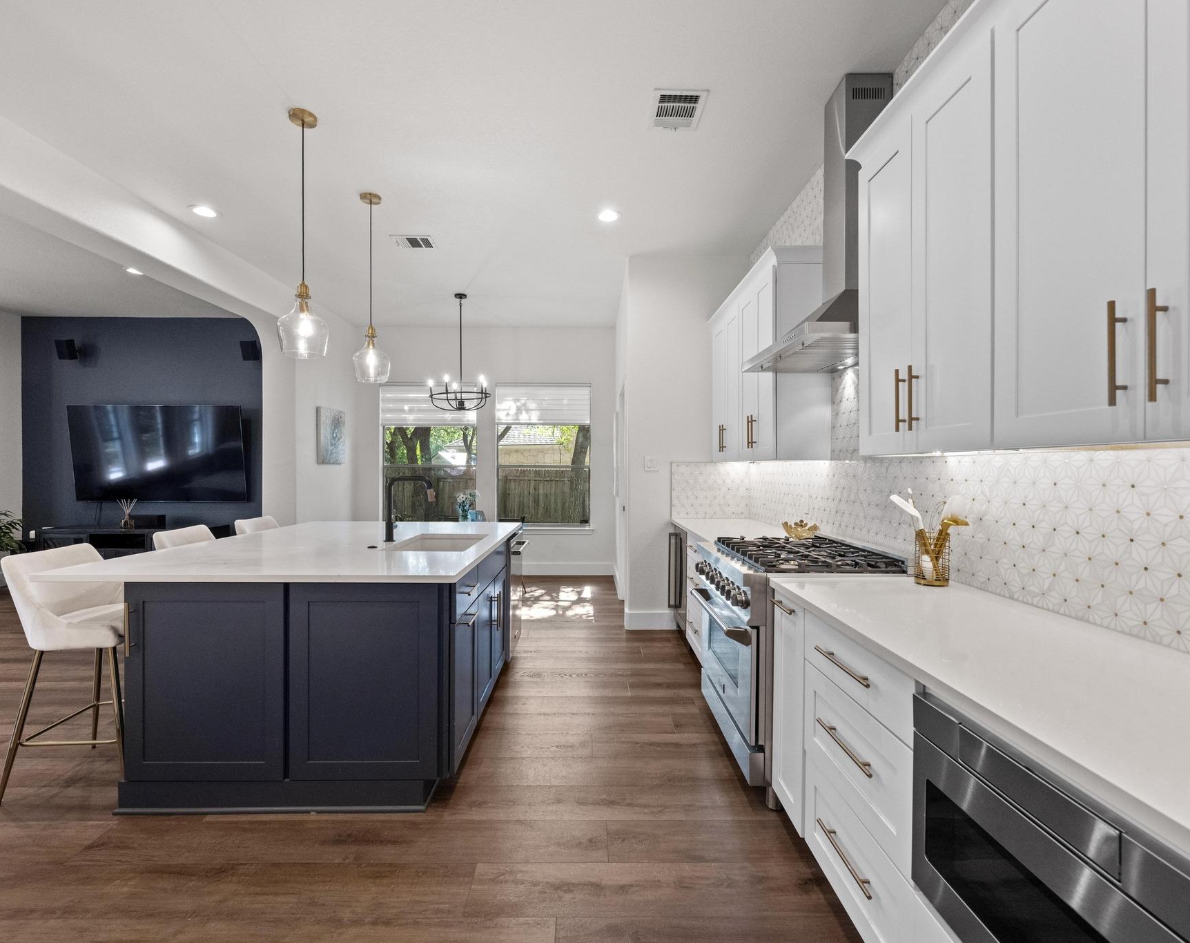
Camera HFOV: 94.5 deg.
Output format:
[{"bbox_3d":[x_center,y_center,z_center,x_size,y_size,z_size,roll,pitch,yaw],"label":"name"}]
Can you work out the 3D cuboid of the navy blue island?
[{"bbox_3d":[-1.366,0.849,3.192,1.634,0.916,2.160,0,0,-1],"label":"navy blue island"}]

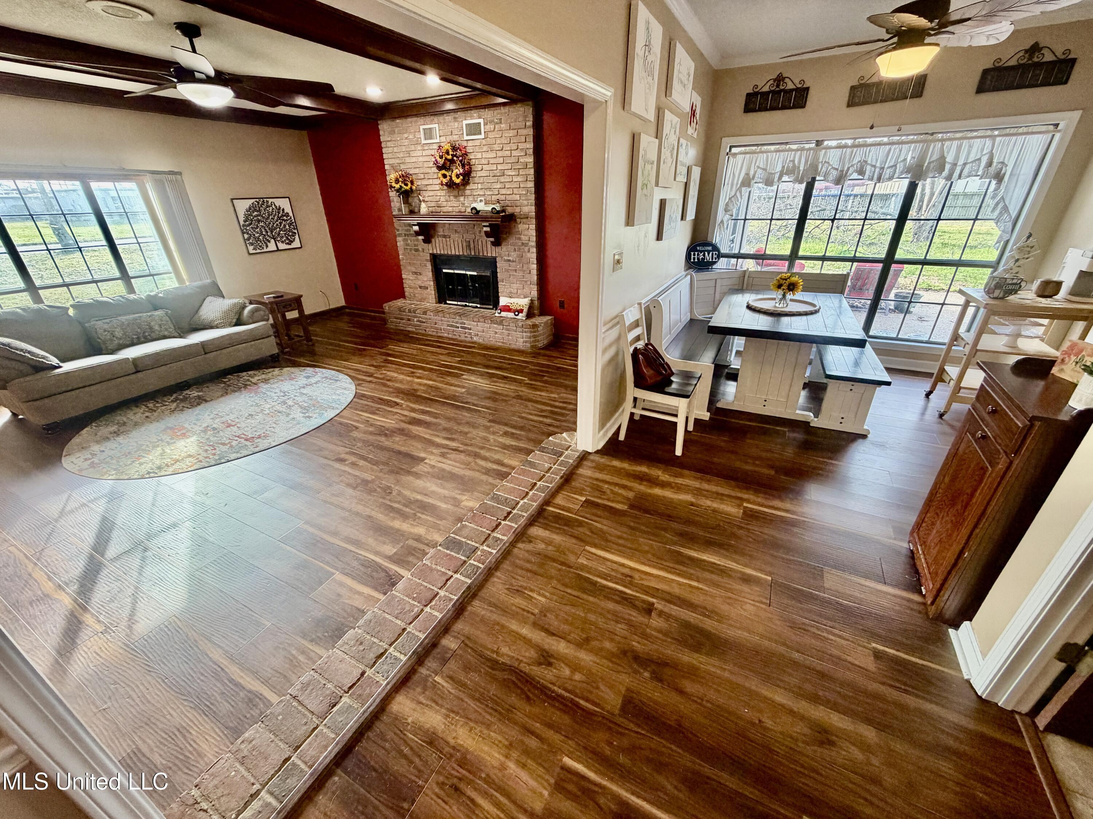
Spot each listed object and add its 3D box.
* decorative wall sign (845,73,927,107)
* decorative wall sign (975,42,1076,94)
[{"bbox_3d":[2.887,-2.762,3.736,0.529,0.289,0.029,11,28,25],"label":"decorative wall sign"},{"bbox_3d":[3.670,-2.620,3.364,0.535,0.298,0.029,11,28,25],"label":"decorative wall sign"}]

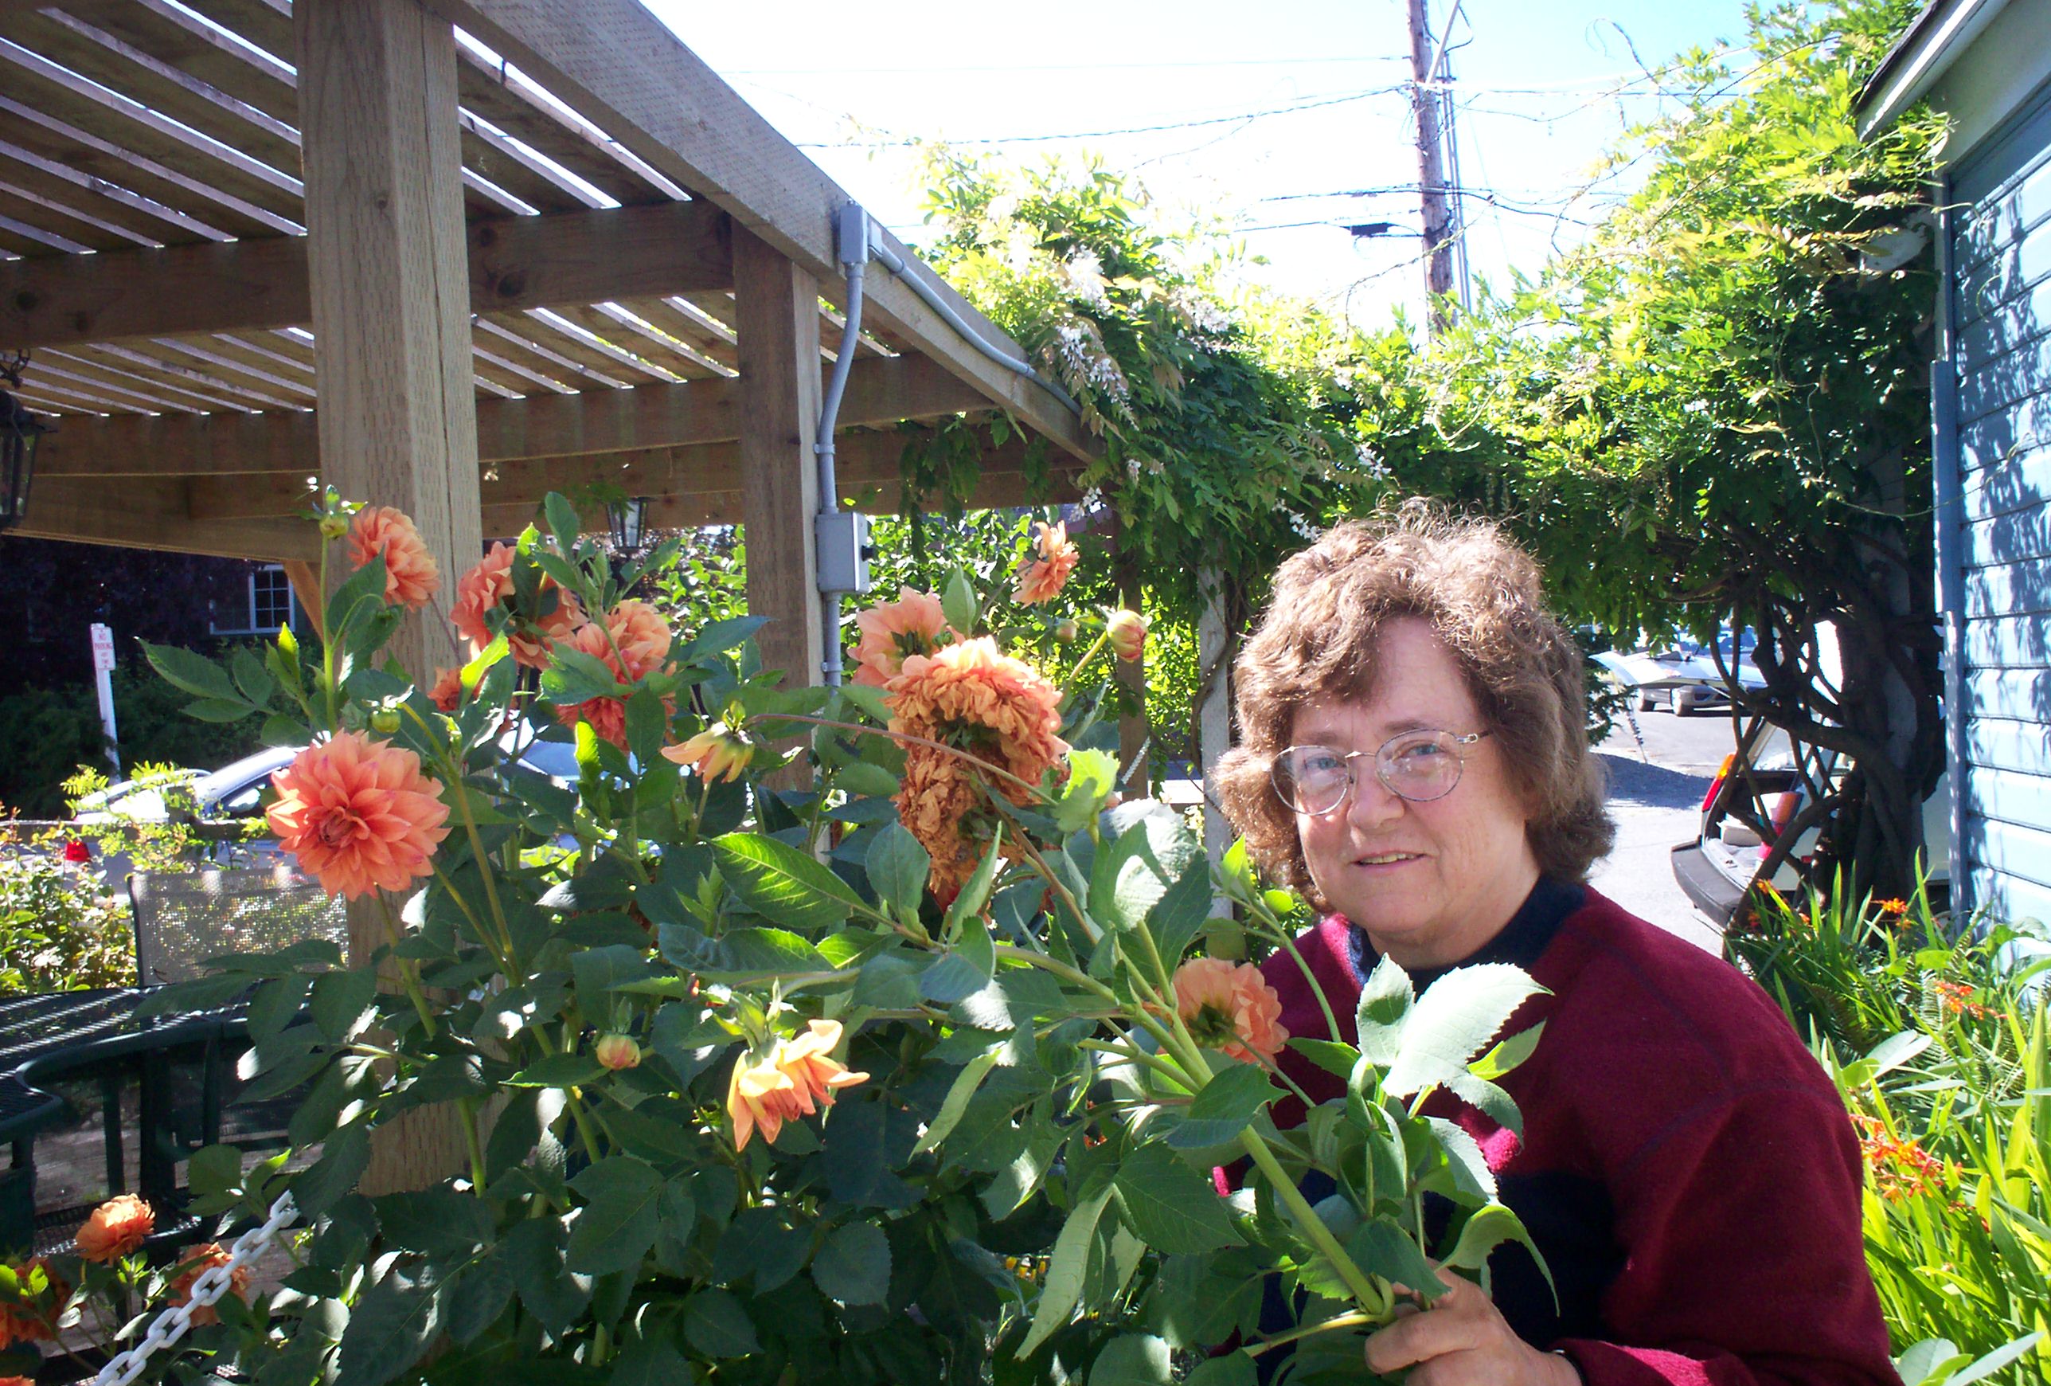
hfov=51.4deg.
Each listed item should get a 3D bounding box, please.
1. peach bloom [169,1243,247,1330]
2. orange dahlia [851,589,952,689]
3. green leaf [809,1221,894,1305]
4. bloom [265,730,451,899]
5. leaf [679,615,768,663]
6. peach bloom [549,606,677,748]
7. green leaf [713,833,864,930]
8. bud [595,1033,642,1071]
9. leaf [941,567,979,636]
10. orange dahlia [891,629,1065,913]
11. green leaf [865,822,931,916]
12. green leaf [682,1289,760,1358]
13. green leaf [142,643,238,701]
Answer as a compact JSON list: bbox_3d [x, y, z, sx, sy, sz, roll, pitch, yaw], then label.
[{"bbox_3d":[-0.728,0.526,1.900,0.074,0.074,0.055,-2,-24,-1],"label":"peach bloom"},{"bbox_3d":[-0.080,-0.035,1.430,0.074,0.073,0.050,-2,14,-5],"label":"orange dahlia"},{"bbox_3d":[-0.108,0.356,1.330,0.048,0.051,0.014,-2,-24,-1],"label":"green leaf"},{"bbox_3d":[-0.419,0.076,1.340,0.112,0.103,0.055,-2,3,3],"label":"bloom"},{"bbox_3d":[-0.224,-0.039,1.580,0.068,0.015,0.036,-24,44,-9],"label":"leaf"},{"bbox_3d":[-0.275,-0.011,1.420,0.086,0.094,0.065,-2,-8,-6],"label":"peach bloom"},{"bbox_3d":[-0.139,0.109,1.250,0.100,0.046,0.016,26,-37,9],"label":"green leaf"},{"bbox_3d":[-0.260,0.229,1.360,0.028,0.024,0.027,-2,0,0],"label":"bud"},{"bbox_3d":[-0.042,-0.059,1.380,0.025,0.048,0.012,-1,-5,-14],"label":"leaf"},{"bbox_3d":[-0.031,0.049,1.340,0.115,0.165,0.100,-2,15,-18],"label":"orange dahlia"},{"bbox_3d":[-0.070,0.097,1.170,0.037,0.050,0.014,-6,-8,-7],"label":"green leaf"},{"bbox_3d":[-0.185,0.384,1.300,0.060,0.040,0.012,33,-22,11],"label":"green leaf"},{"bbox_3d":[-0.537,-0.014,1.370,0.080,0.032,0.013,28,-35,13],"label":"green leaf"}]

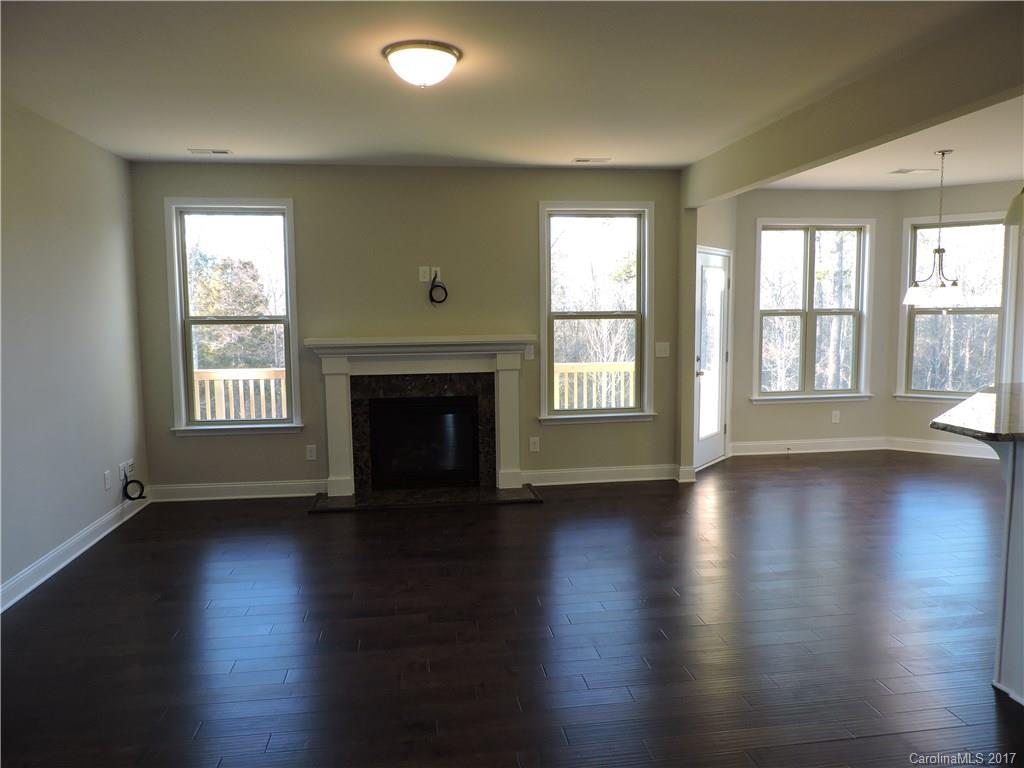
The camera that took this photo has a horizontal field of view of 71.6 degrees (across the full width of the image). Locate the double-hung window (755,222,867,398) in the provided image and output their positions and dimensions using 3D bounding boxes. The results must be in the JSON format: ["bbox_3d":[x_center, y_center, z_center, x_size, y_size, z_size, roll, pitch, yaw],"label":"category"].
[{"bbox_3d":[3.155,-0.780,7.460,1.280,1.860,0.110,-1,6,-7],"label":"double-hung window"}]

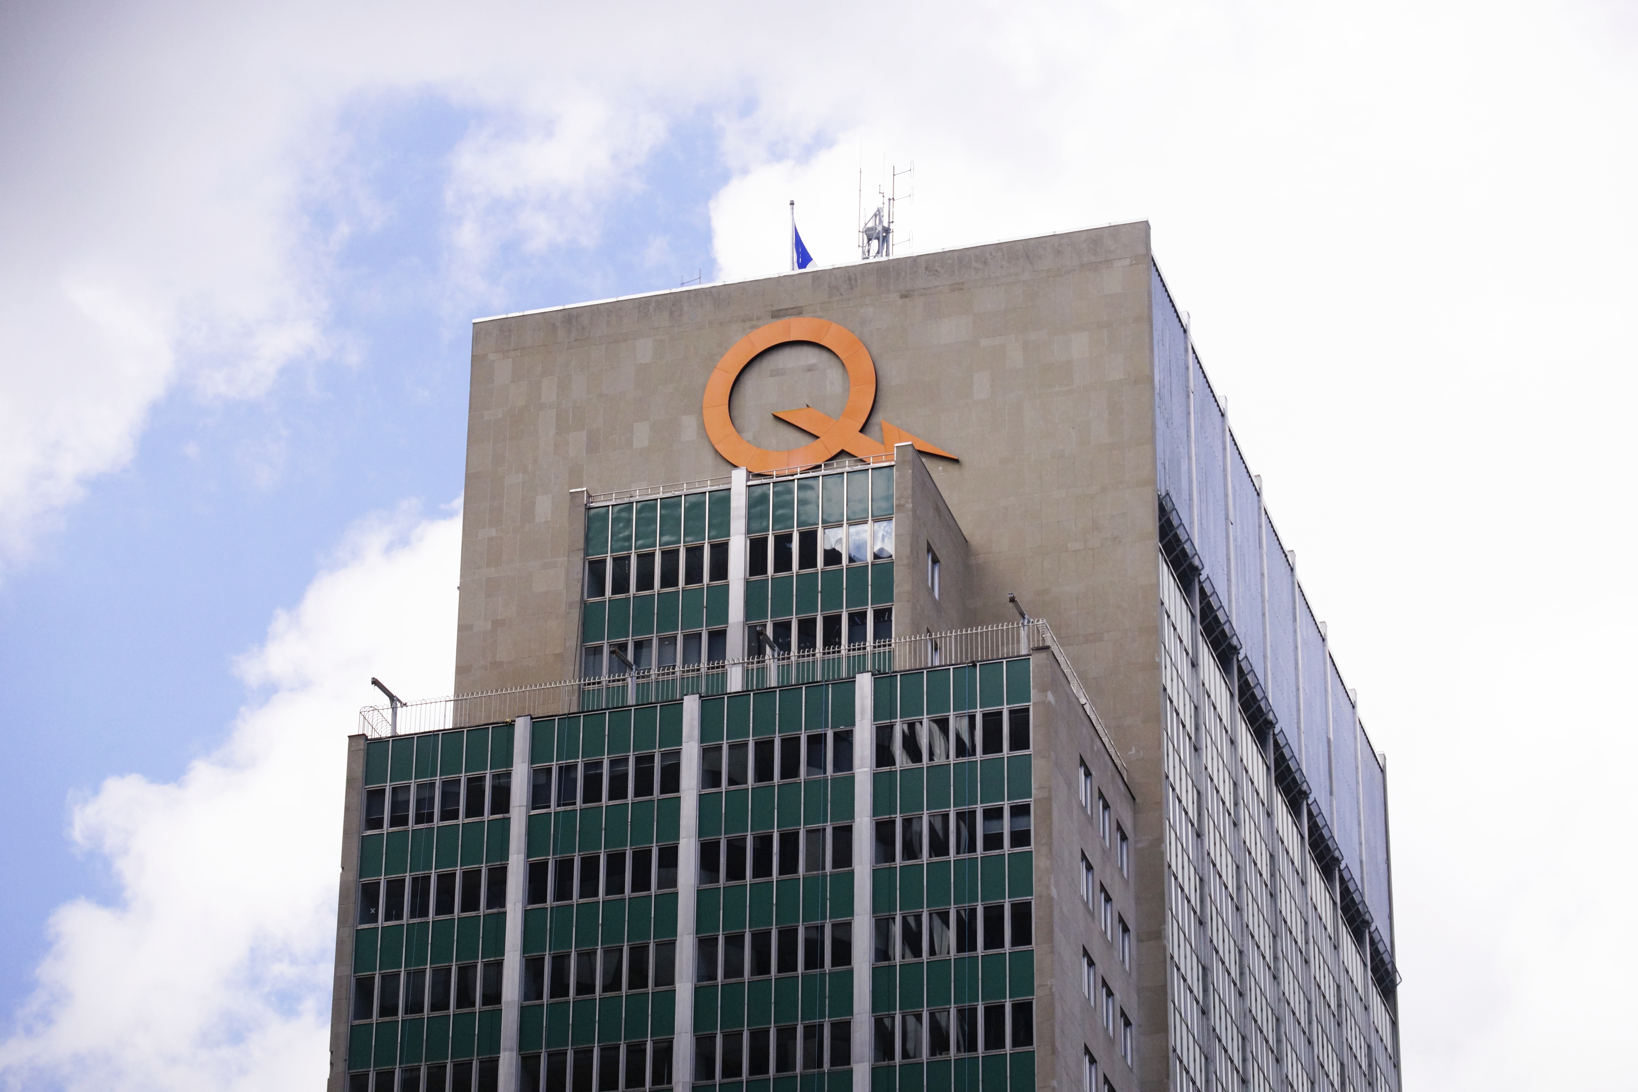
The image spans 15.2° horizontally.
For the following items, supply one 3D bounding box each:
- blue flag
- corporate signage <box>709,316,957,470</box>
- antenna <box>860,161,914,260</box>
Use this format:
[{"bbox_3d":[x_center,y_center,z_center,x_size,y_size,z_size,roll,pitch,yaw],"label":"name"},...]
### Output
[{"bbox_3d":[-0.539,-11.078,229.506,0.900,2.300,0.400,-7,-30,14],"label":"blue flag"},{"bbox_3d":[0.334,-5.495,219.374,9.519,6.916,0.400,-7,-30,14],"label":"corporate signage"},{"bbox_3d":[2.505,-12.105,230.165,2.000,5.300,1.600,-7,-30,14],"label":"antenna"}]

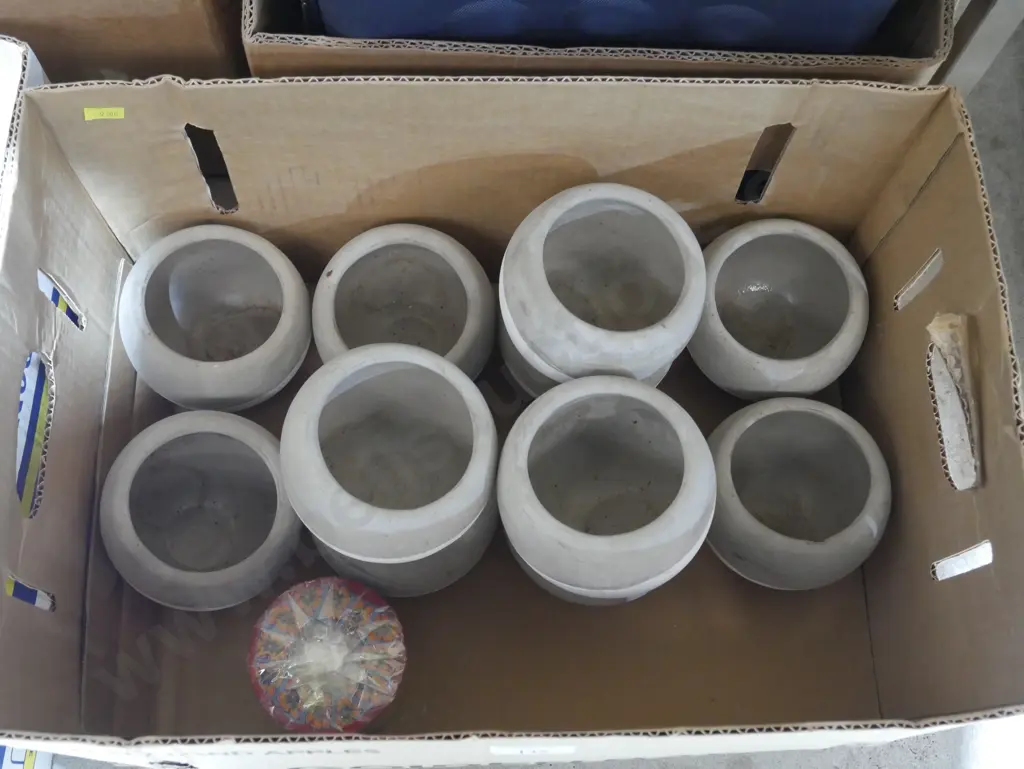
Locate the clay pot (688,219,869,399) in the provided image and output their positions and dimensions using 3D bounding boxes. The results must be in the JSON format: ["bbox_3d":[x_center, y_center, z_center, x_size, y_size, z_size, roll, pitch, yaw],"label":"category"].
[{"bbox_3d":[0.170,-0.044,0.781,0.117,0.080,0.117,0,74,1],"label":"clay pot"}]

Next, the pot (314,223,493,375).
[{"bbox_3d":[-0.071,-0.037,0.776,0.117,0.080,0.117,1,74,-2],"label":"pot"}]

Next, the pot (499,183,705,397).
[{"bbox_3d":[0.051,-0.046,0.738,0.118,0.149,0.118,1,71,-2],"label":"pot"}]

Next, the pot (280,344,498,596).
[{"bbox_3d":[-0.067,0.055,0.695,0.121,0.154,0.125,0,67,-1],"label":"pot"}]

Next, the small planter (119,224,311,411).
[{"bbox_3d":[-0.188,-0.038,0.768,0.117,0.080,0.117,2,69,-7],"label":"small planter"}]

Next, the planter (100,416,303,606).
[{"bbox_3d":[-0.186,0.081,0.721,0.117,0.080,0.117,4,70,-10],"label":"planter"}]

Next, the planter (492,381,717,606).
[{"bbox_3d":[0.053,0.067,0.693,0.118,0.154,0.121,1,72,-2],"label":"planter"}]

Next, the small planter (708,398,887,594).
[{"bbox_3d":[0.173,0.070,0.746,0.117,0.080,0.117,0,66,0],"label":"small planter"}]

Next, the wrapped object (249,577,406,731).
[{"bbox_3d":[-0.109,0.160,0.699,0.090,0.080,0.090,1,70,-2],"label":"wrapped object"}]

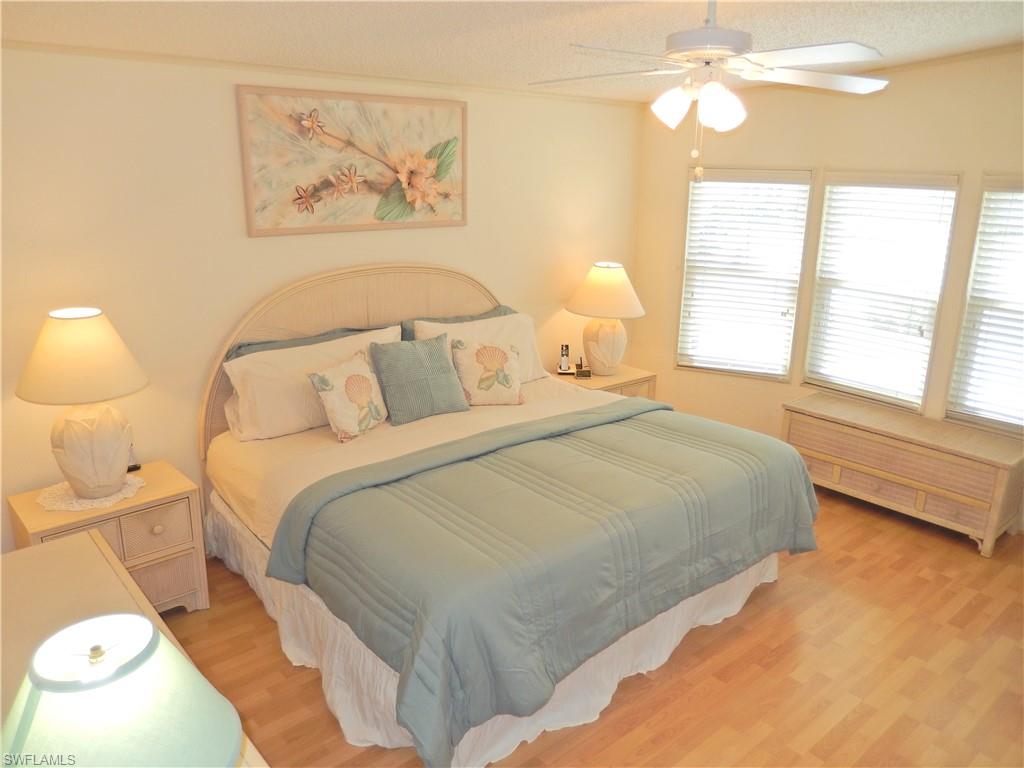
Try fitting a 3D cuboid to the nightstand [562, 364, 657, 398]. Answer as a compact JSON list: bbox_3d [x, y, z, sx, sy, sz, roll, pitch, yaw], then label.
[{"bbox_3d":[0.580,0.212,5.027,0.605,0.571,0.447,-14,22,-40],"label":"nightstand"}]

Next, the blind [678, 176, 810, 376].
[{"bbox_3d":[1.627,-0.774,5.272,0.805,1.434,0.090,8,18,25],"label":"blind"}]

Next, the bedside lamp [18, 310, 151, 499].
[{"bbox_3d":[-1.749,0.093,3.066,0.495,0.750,0.495,-14,22,-40],"label":"bedside lamp"}]

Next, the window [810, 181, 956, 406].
[{"bbox_3d":[2.296,-0.601,4.702,0.060,1.355,0.794,-12,20,-35],"label":"window"}]

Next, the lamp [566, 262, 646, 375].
[{"bbox_3d":[0.617,-0.421,4.884,0.515,0.725,0.515,0,17,0],"label":"lamp"}]

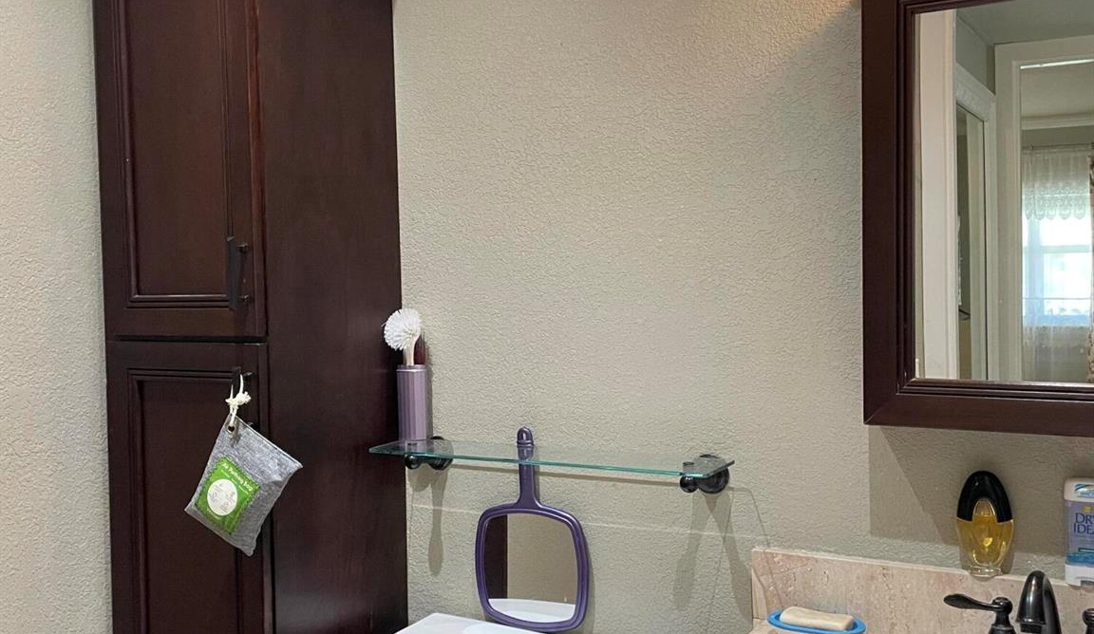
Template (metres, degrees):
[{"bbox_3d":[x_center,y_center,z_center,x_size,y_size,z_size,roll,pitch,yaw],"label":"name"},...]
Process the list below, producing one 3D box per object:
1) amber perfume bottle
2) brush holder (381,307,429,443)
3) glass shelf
[{"bbox_3d":[0.563,0.264,1.410,0.070,0.138,0.037,0,2,30],"label":"amber perfume bottle"},{"bbox_3d":[-0.236,0.097,1.842,0.064,0.223,0.065,-1,2,0],"label":"brush holder"},{"bbox_3d":[-0.005,0.232,1.676,0.568,0.057,0.148,0,2,30],"label":"glass shelf"}]

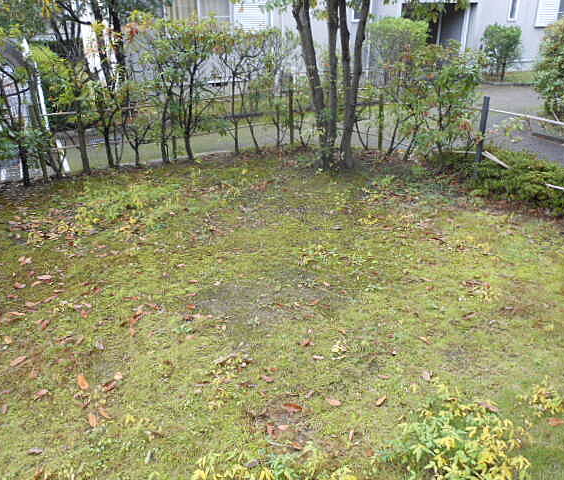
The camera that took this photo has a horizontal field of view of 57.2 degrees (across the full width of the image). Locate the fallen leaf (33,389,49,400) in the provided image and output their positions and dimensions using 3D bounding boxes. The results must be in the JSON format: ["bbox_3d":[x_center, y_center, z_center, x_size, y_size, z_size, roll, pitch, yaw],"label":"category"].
[{"bbox_3d":[-1.069,0.690,2.303,0.031,0.015,0.071,12,26,25],"label":"fallen leaf"}]

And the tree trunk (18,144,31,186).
[{"bbox_3d":[-2.595,-0.763,5.196,0.077,0.409,0.071,-11,26,-25],"label":"tree trunk"}]

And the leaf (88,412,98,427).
[{"bbox_3d":[-0.789,0.751,2.163,0.028,0.015,0.093,-13,26,-27],"label":"leaf"}]

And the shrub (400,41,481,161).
[{"bbox_3d":[1.956,-1.646,6.152,0.994,1.316,0.950,0,23,0],"label":"shrub"}]

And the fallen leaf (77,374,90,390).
[{"bbox_3d":[-0.916,0.651,2.390,0.042,0.020,0.112,-18,29,-35],"label":"fallen leaf"}]

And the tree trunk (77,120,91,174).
[{"bbox_3d":[-2.141,-1.012,5.582,0.093,0.562,0.087,-9,25,-19],"label":"tree trunk"}]

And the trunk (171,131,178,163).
[{"bbox_3d":[-1.266,-1.110,6.068,0.076,0.359,0.065,-5,24,-11],"label":"trunk"}]

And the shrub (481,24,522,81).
[{"bbox_3d":[5.841,-5.002,13.832,1.050,1.420,1.050,9,25,20],"label":"shrub"}]

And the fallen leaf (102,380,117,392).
[{"bbox_3d":[-0.786,0.660,2.368,0.042,0.020,0.082,11,25,23],"label":"fallen leaf"}]

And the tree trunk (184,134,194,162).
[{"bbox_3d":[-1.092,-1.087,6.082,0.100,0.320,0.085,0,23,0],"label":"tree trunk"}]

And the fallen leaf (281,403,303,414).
[{"bbox_3d":[0.045,0.723,2.236,0.093,0.015,0.038,6,24,14],"label":"fallen leaf"}]

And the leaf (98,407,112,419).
[{"bbox_3d":[-0.749,0.736,2.199,0.097,0.015,0.028,19,29,37],"label":"leaf"}]

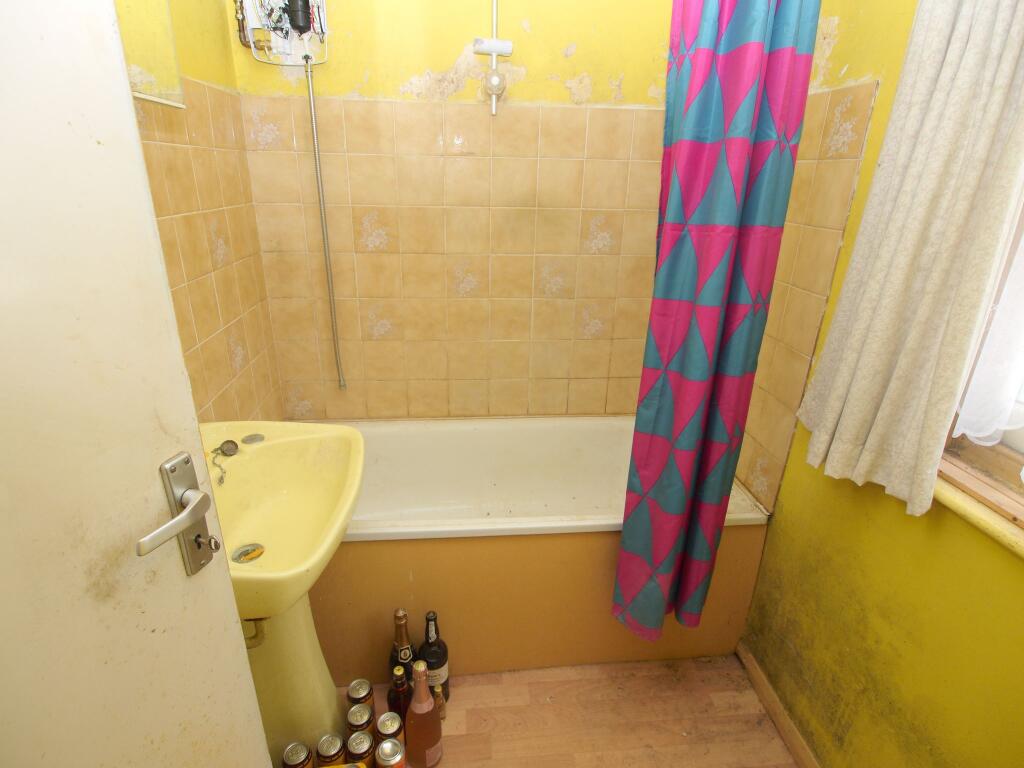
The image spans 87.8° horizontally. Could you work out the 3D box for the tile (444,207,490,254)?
[{"bbox_3d":[-0.146,-0.513,1.790,0.150,0.150,0.010,-1,21,-5],"label":"tile"}]

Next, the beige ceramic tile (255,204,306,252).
[{"bbox_3d":[-0.752,-0.508,1.737,0.150,0.150,0.010,-1,21,-5],"label":"beige ceramic tile"}]

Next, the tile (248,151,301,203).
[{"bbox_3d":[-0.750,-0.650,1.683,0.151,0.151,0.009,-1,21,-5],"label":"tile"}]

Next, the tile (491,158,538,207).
[{"bbox_3d":[0.009,-0.662,1.762,0.151,0.151,0.010,-1,22,-5],"label":"tile"}]

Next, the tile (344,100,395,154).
[{"bbox_3d":[-0.444,-0.800,1.662,0.151,0.151,0.010,-1,22,-5],"label":"tile"}]

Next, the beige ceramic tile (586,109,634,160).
[{"bbox_3d":[0.315,-0.801,1.719,0.150,0.150,0.010,-1,21,-5],"label":"beige ceramic tile"}]

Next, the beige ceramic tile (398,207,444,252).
[{"bbox_3d":[-0.297,-0.513,1.776,0.150,0.150,0.010,-1,22,-5],"label":"beige ceramic tile"}]

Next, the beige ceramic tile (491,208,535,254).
[{"bbox_3d":[0.005,-0.515,1.804,0.150,0.150,0.010,-1,21,-5],"label":"beige ceramic tile"}]

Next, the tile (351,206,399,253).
[{"bbox_3d":[-0.449,-0.510,1.762,0.150,0.150,0.010,-1,21,-5],"label":"tile"}]

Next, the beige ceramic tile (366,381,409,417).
[{"bbox_3d":[-0.464,0.057,1.988,0.151,0.151,0.009,-1,21,-5],"label":"beige ceramic tile"}]

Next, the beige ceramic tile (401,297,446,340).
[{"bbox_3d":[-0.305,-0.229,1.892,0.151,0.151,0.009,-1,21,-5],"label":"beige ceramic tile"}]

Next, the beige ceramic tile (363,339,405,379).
[{"bbox_3d":[-0.460,-0.086,1.930,0.150,0.150,0.010,-1,21,-5],"label":"beige ceramic tile"}]

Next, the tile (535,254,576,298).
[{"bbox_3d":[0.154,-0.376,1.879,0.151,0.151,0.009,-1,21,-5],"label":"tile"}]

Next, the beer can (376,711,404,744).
[{"bbox_3d":[-0.300,0.897,1.319,0.066,0.163,0.066,-1,21,-5],"label":"beer can"}]

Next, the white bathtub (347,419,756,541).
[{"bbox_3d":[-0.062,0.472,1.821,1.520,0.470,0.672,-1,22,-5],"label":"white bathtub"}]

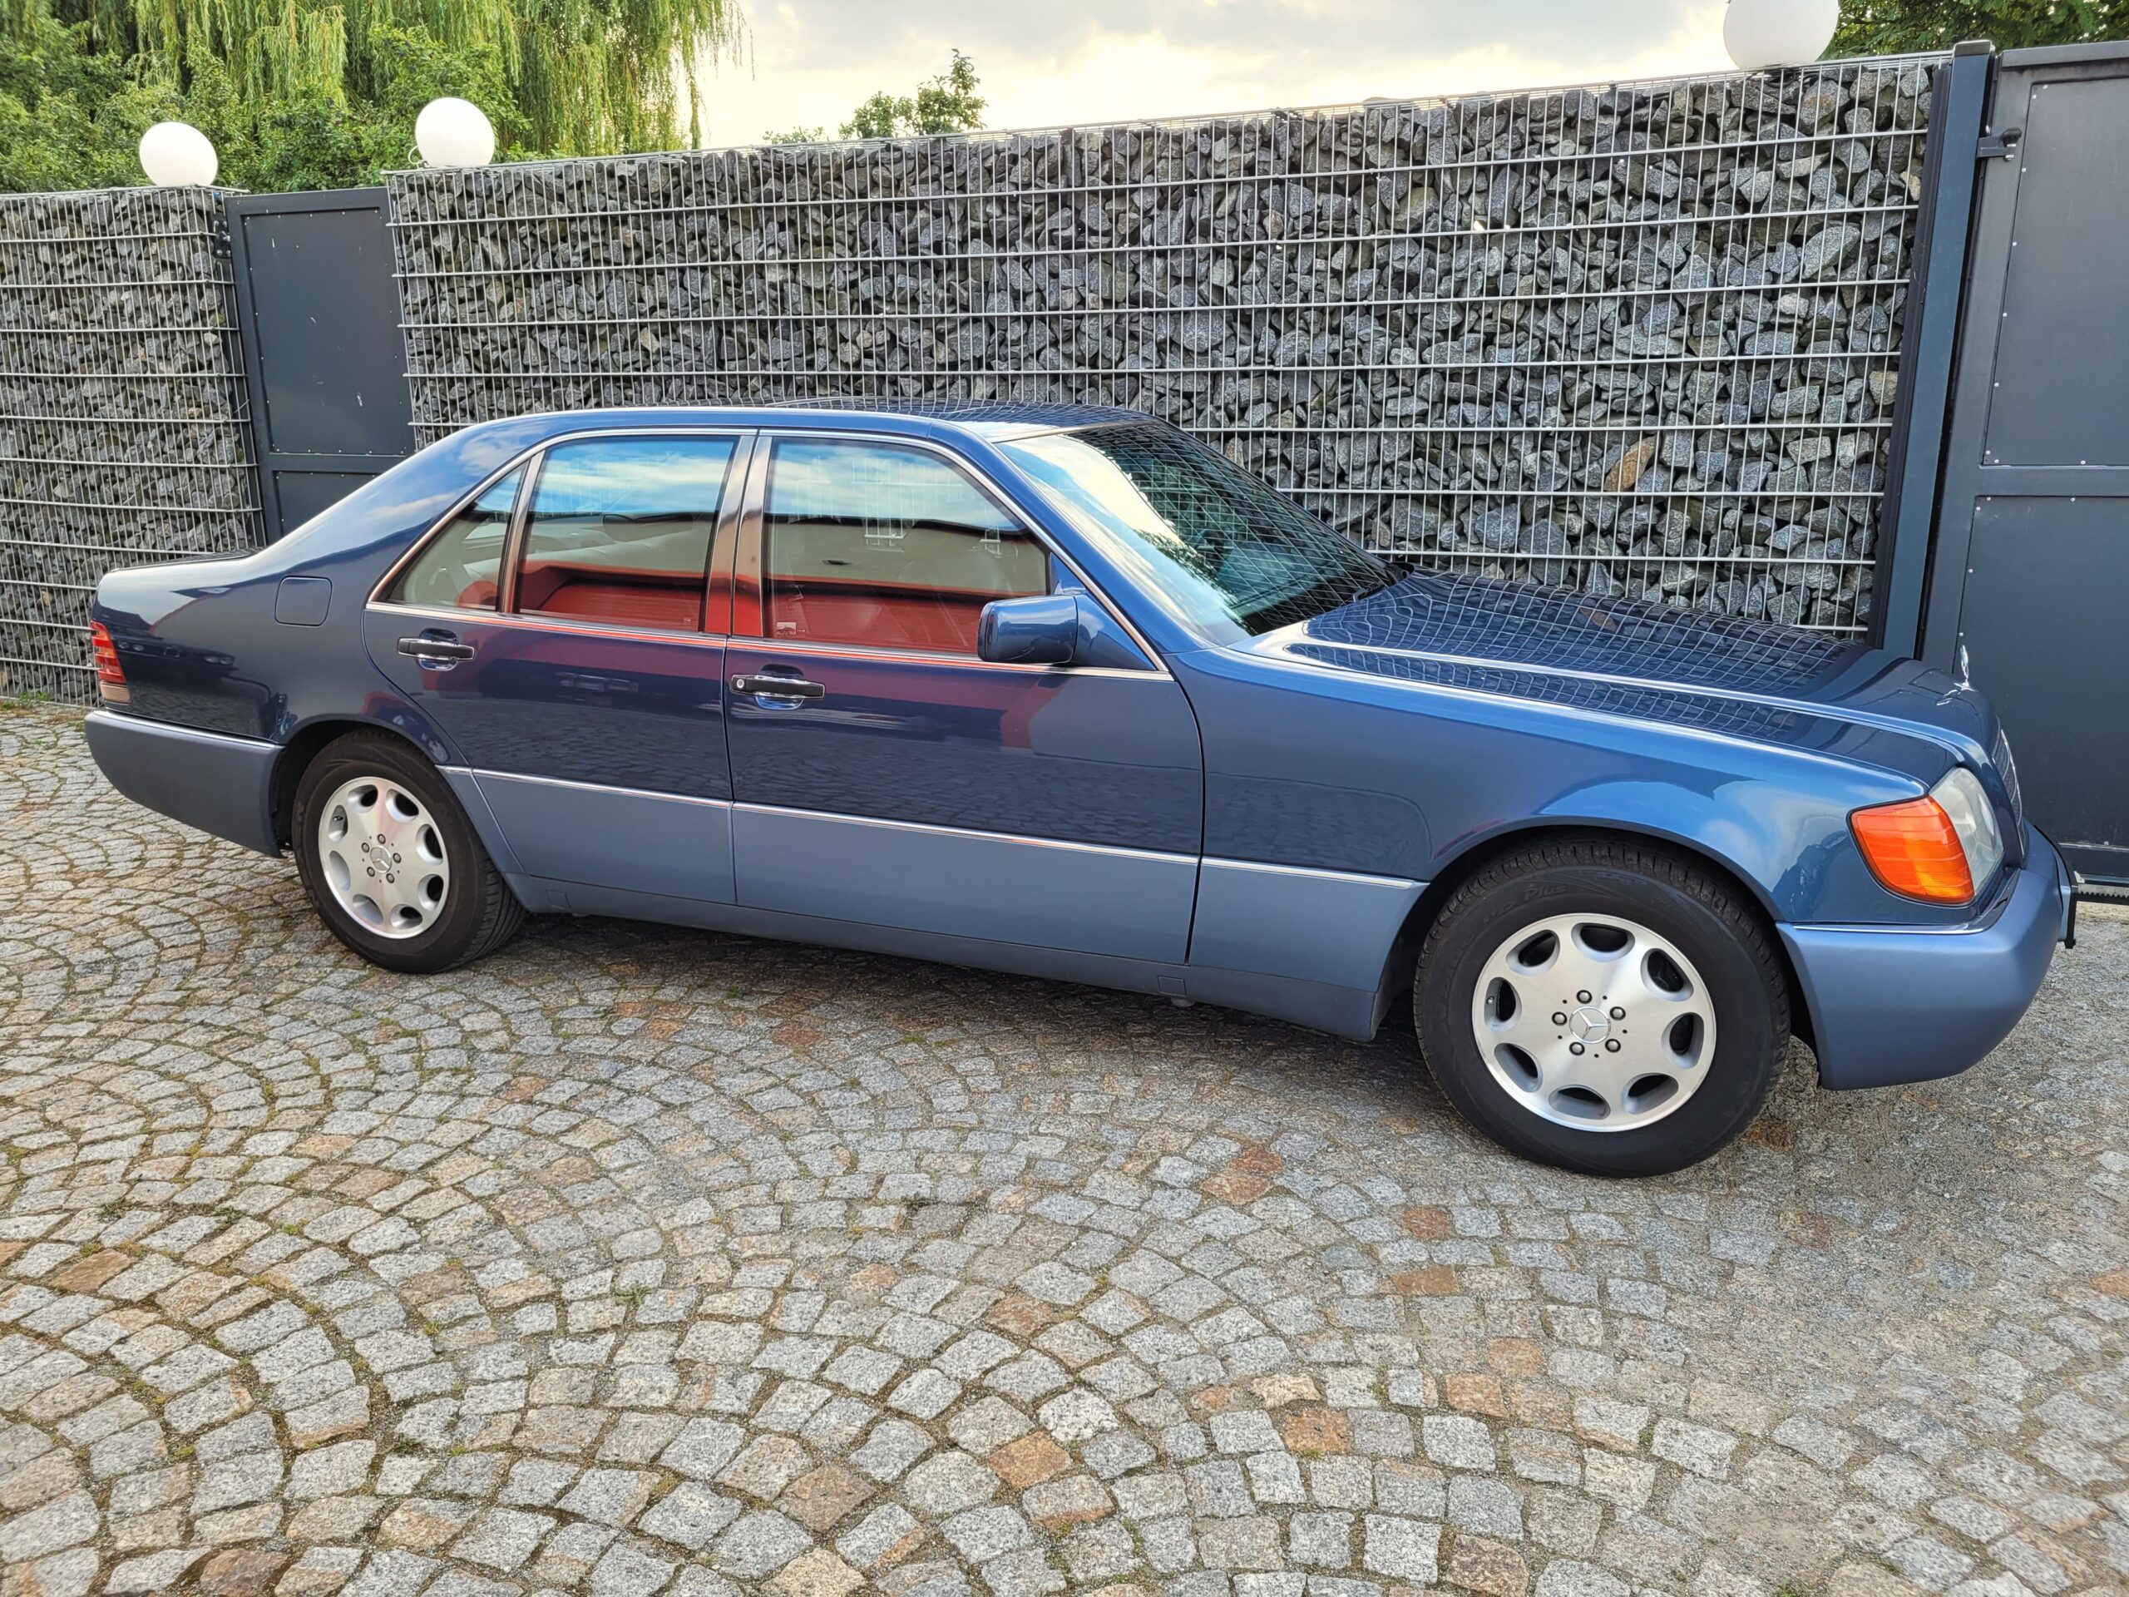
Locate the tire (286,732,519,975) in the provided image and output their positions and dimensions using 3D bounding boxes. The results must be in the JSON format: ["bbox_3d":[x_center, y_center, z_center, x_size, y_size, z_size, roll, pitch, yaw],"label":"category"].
[{"bbox_3d":[-1.753,0.132,4.305,0.680,0.680,0.240,6,15,22],"label":"tire"}]

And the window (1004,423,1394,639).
[{"bbox_3d":[0.391,-0.707,4.064,0.790,0.120,1.600,39,24,10],"label":"window"}]

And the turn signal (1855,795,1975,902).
[{"bbox_3d":[1.486,0.093,2.800,0.210,0.185,0.120,5,15,22],"label":"turn signal"}]

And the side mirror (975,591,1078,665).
[{"bbox_3d":[-0.073,-0.346,3.280,0.150,0.150,0.190,8,16,30],"label":"side mirror"}]

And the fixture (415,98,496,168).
[{"bbox_3d":[-2.475,-2.685,6.483,0.300,0.295,0.300,5,15,22],"label":"fixture"}]

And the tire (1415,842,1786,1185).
[{"bbox_3d":[1.048,0.405,3.155,0.680,0.680,0.240,6,15,22],"label":"tire"}]

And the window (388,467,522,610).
[{"bbox_3d":[-1.522,-0.656,3.982,0.385,0.365,0.040,5,-5,22],"label":"window"}]

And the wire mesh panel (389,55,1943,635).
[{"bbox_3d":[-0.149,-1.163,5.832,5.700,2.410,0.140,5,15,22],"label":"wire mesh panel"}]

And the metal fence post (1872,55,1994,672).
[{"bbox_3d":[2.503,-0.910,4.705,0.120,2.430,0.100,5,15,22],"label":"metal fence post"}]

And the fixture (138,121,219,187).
[{"bbox_3d":[-3.921,-2.833,7.087,0.300,0.300,0.300,6,15,22],"label":"fixture"}]

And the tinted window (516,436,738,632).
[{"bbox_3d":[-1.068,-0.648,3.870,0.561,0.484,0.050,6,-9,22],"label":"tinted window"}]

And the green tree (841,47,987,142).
[{"bbox_3d":[-1.246,-3.990,13.375,1.800,4.200,1.800,5,15,22],"label":"green tree"}]

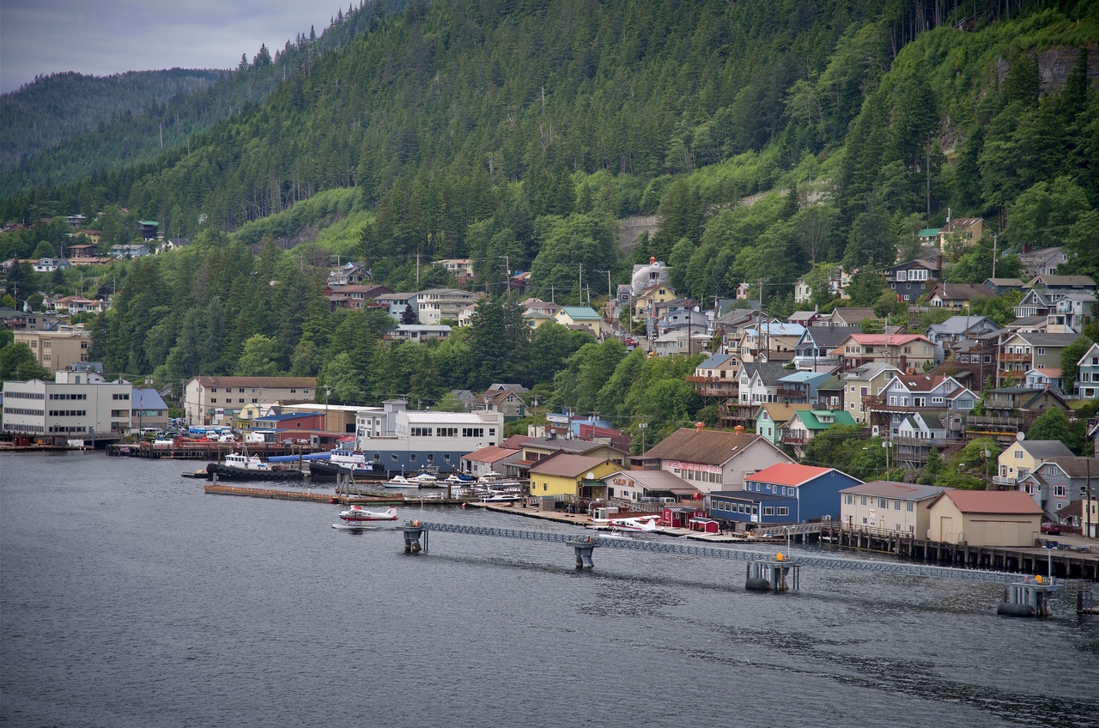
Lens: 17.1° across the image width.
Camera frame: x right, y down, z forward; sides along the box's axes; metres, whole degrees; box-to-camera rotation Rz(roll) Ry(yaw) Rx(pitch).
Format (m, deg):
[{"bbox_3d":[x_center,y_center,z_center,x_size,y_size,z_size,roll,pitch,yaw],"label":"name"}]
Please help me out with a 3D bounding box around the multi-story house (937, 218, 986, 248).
[{"bbox_3d":[98.470,-30.886,870.000,8.500,7.700,9.800,0,1,-34],"label":"multi-story house"}]

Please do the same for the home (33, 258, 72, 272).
[{"bbox_3d":[-188.432,-37.361,1390.000,12.300,6.200,8.500,0,1,30],"label":"home"}]

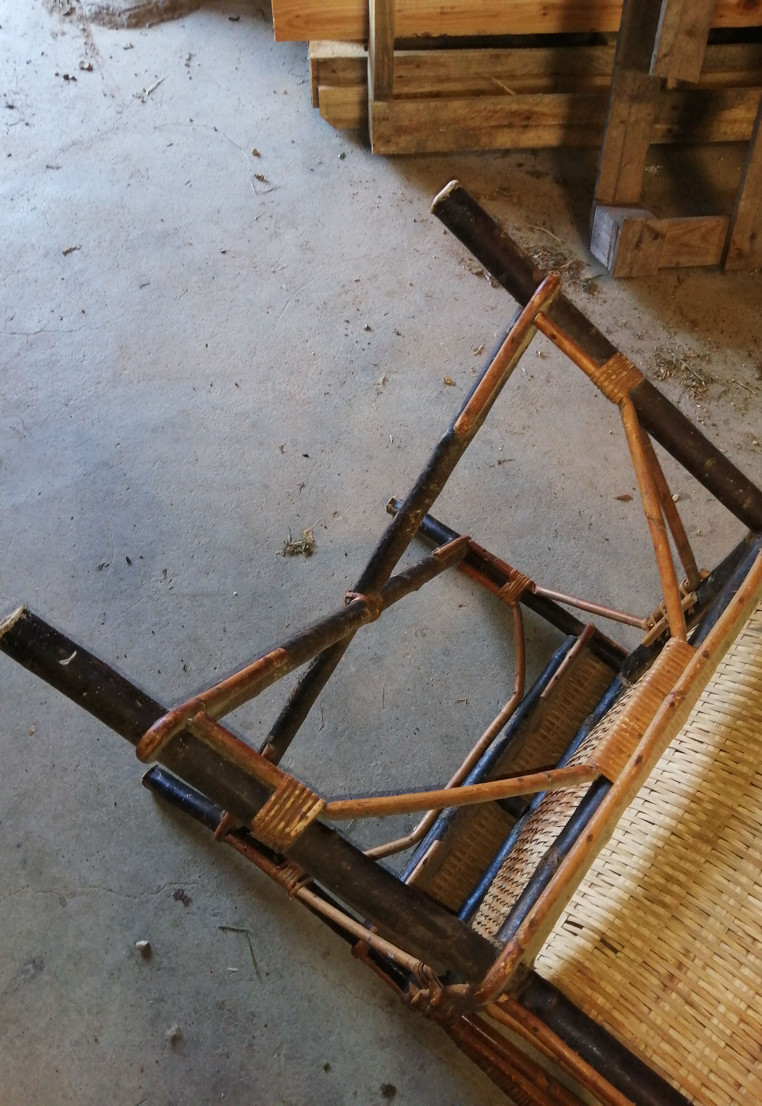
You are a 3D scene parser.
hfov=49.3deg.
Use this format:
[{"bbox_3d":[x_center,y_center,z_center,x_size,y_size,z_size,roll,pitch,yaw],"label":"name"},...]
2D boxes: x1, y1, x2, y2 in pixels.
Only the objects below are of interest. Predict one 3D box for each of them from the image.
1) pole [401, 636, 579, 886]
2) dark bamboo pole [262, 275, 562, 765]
[{"bbox_3d":[0.137,0.305,1.168,0.024,0.024,0.487,33,68,18],"label":"pole"},{"bbox_3d":[-0.024,0.066,0.946,0.030,0.784,0.030,43,31,22],"label":"dark bamboo pole"}]

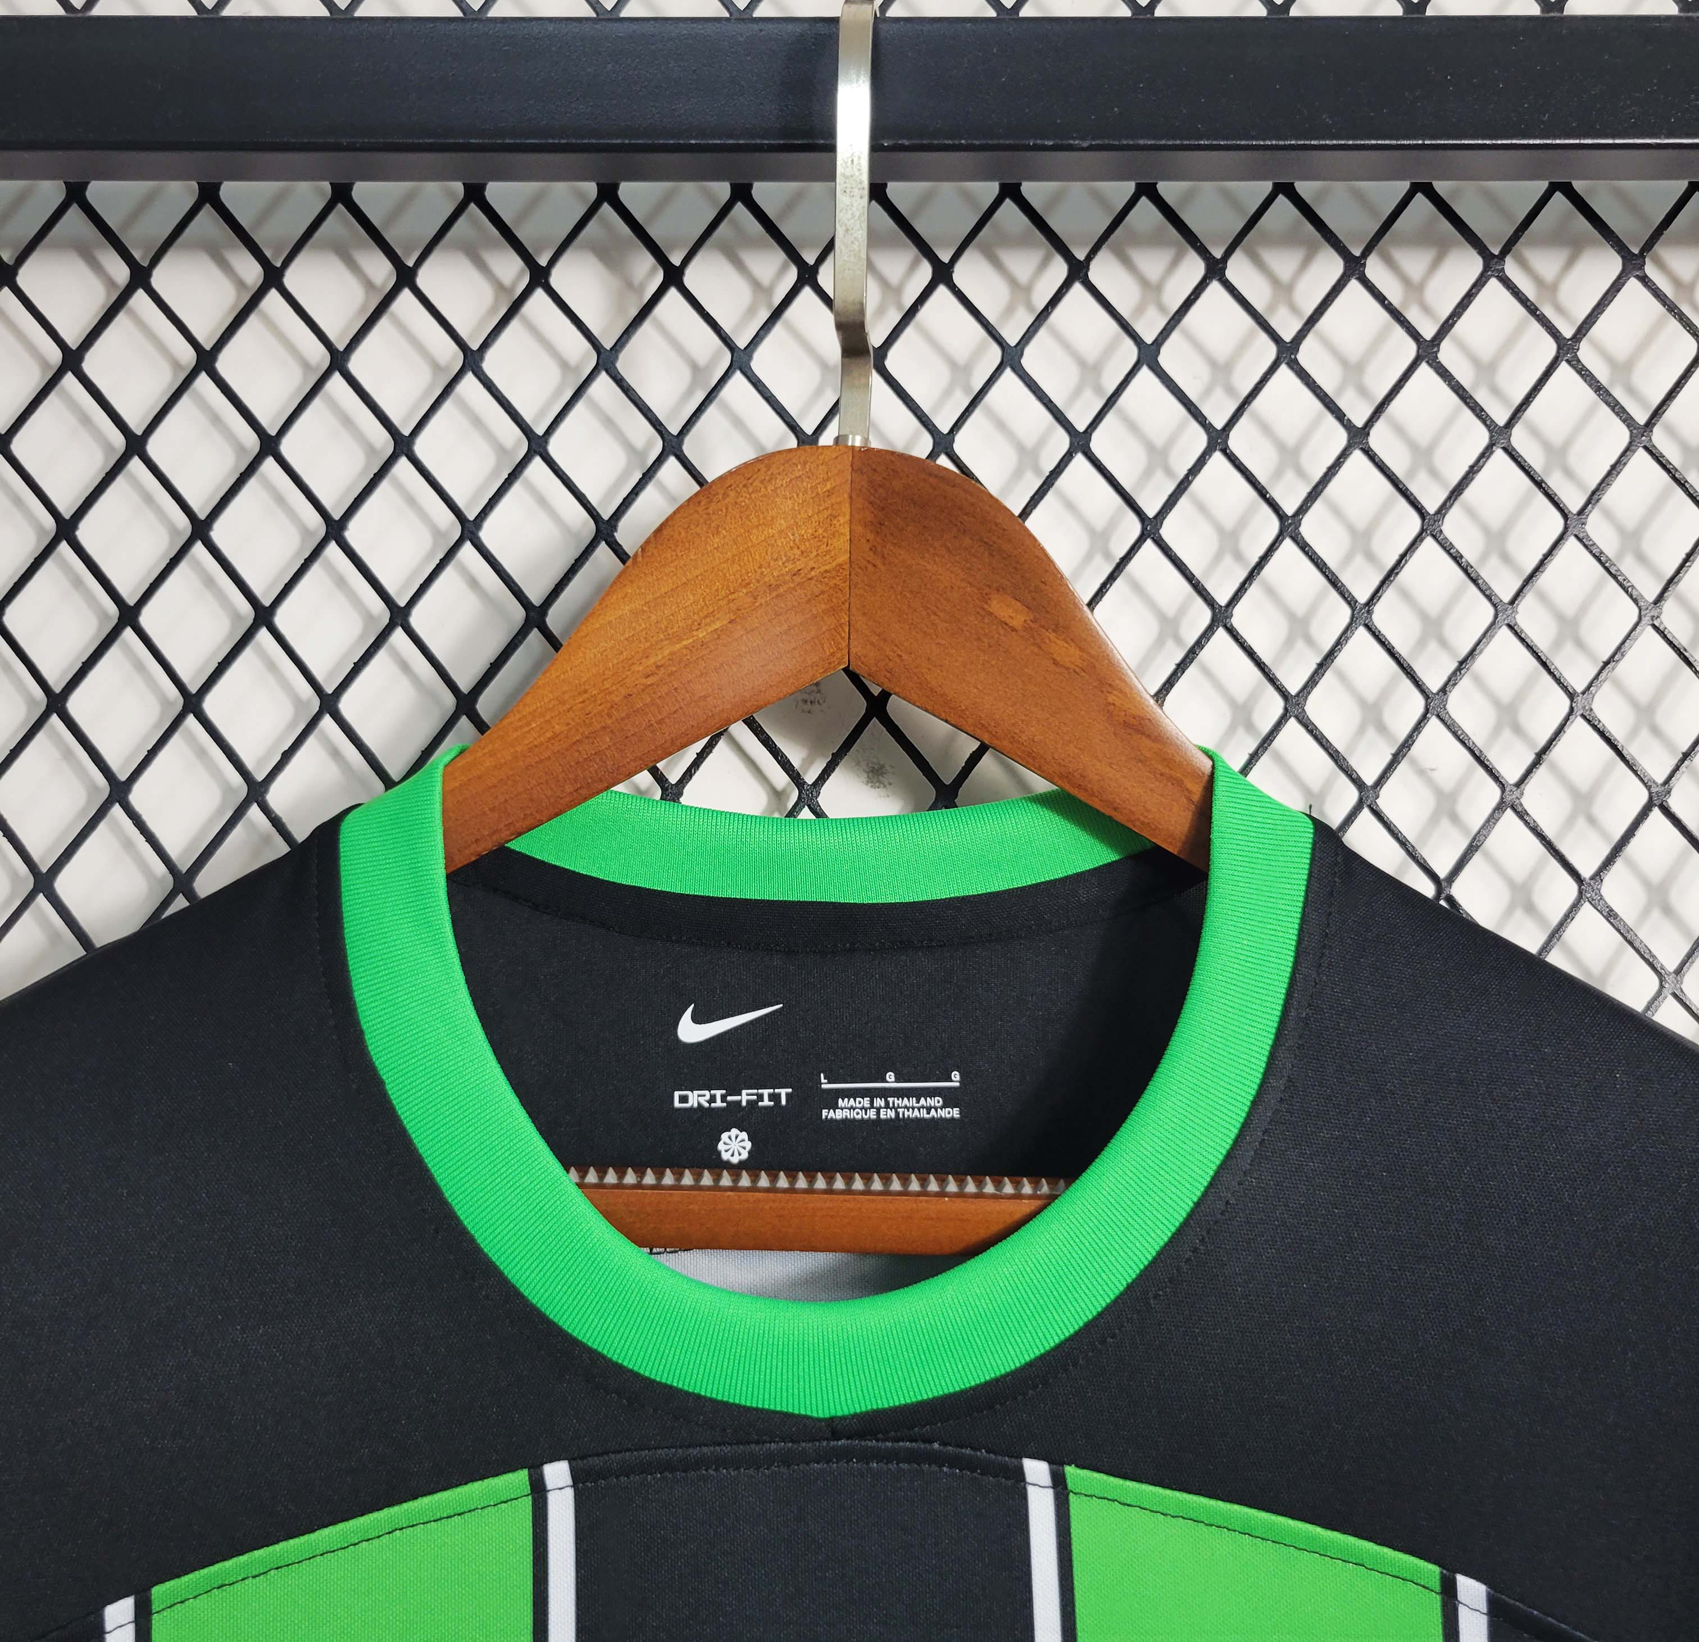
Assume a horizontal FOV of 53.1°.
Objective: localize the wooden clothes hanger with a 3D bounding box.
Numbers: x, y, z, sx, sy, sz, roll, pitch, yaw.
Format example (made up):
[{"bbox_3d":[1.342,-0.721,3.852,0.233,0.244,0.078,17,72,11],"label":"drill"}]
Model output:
[{"bbox_3d":[0.001,-0.037,0.343,0.435,0.250,0.050,1,0,0],"label":"wooden clothes hanger"}]

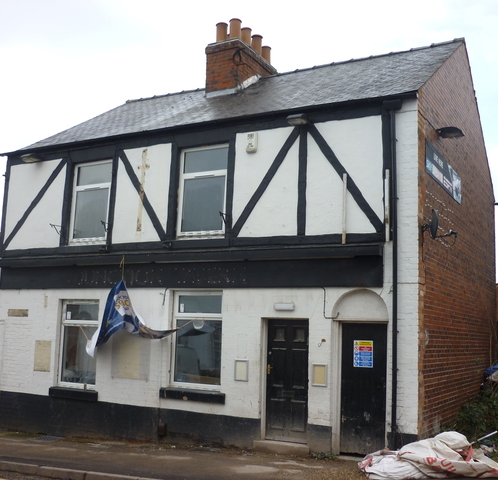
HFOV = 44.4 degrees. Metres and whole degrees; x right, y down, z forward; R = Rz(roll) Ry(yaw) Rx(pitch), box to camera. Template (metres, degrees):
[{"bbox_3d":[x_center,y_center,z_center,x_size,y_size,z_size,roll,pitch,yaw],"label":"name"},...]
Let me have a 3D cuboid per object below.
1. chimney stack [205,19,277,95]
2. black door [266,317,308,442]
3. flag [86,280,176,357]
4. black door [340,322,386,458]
[{"bbox_3d":[-0.193,-4.461,16.531,0.988,2.169,2.159,-3,-10,30],"label":"chimney stack"},{"bbox_3d":[0.639,2.311,10.097,0.755,1.980,0.060,-3,-10,30],"label":"black door"},{"bbox_3d":[-2.227,1.495,11.401,2.023,1.487,0.470,-3,-10,30],"label":"flag"},{"bbox_3d":[1.782,2.289,9.435,0.757,1.990,0.060,-3,-10,30],"label":"black door"}]

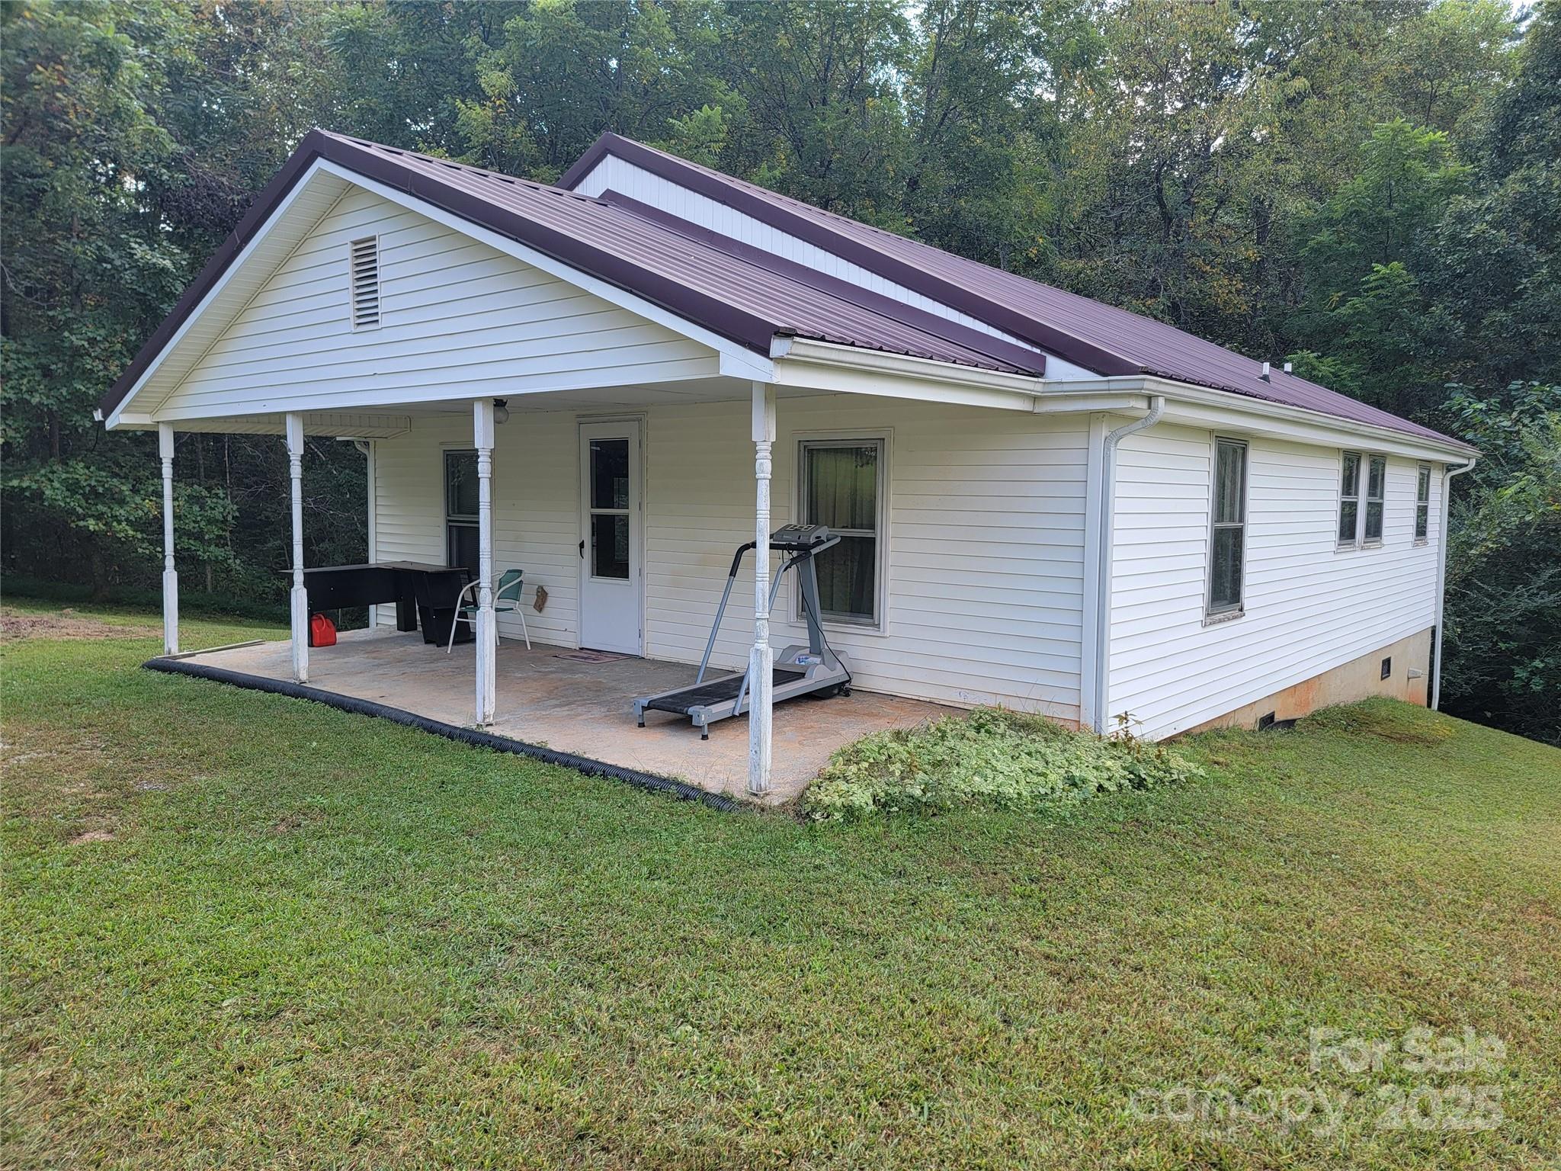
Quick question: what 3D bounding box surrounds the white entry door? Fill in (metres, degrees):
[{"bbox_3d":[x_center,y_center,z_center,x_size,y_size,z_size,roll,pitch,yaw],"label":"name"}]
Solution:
[{"bbox_3d":[-1.538,-0.424,9.737,0.830,2.069,0.060,5,7,40],"label":"white entry door"}]

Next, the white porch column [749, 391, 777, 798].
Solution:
[{"bbox_3d":[-0.097,0.017,5.451,0.087,2.072,0.087,5,7,40],"label":"white porch column"}]

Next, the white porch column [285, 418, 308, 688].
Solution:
[{"bbox_3d":[-3.747,-0.284,8.404,0.087,2.090,0.087,5,7,40],"label":"white porch column"}]

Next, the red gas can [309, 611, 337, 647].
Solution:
[{"bbox_3d":[-4.403,0.430,10.422,0.170,0.285,0.205,5,7,40],"label":"red gas can"}]

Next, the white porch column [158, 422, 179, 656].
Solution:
[{"bbox_3d":[-5.567,-0.417,9.857,0.087,2.127,0.087,5,7,40],"label":"white porch column"}]

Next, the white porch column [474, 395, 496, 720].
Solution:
[{"bbox_3d":[-1.904,-0.134,6.955,0.087,2.097,0.087,5,7,40],"label":"white porch column"}]

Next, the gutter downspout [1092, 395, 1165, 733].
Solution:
[{"bbox_3d":[2.135,-0.076,6.659,0.330,2.140,0.085,5,7,40],"label":"gutter downspout"}]

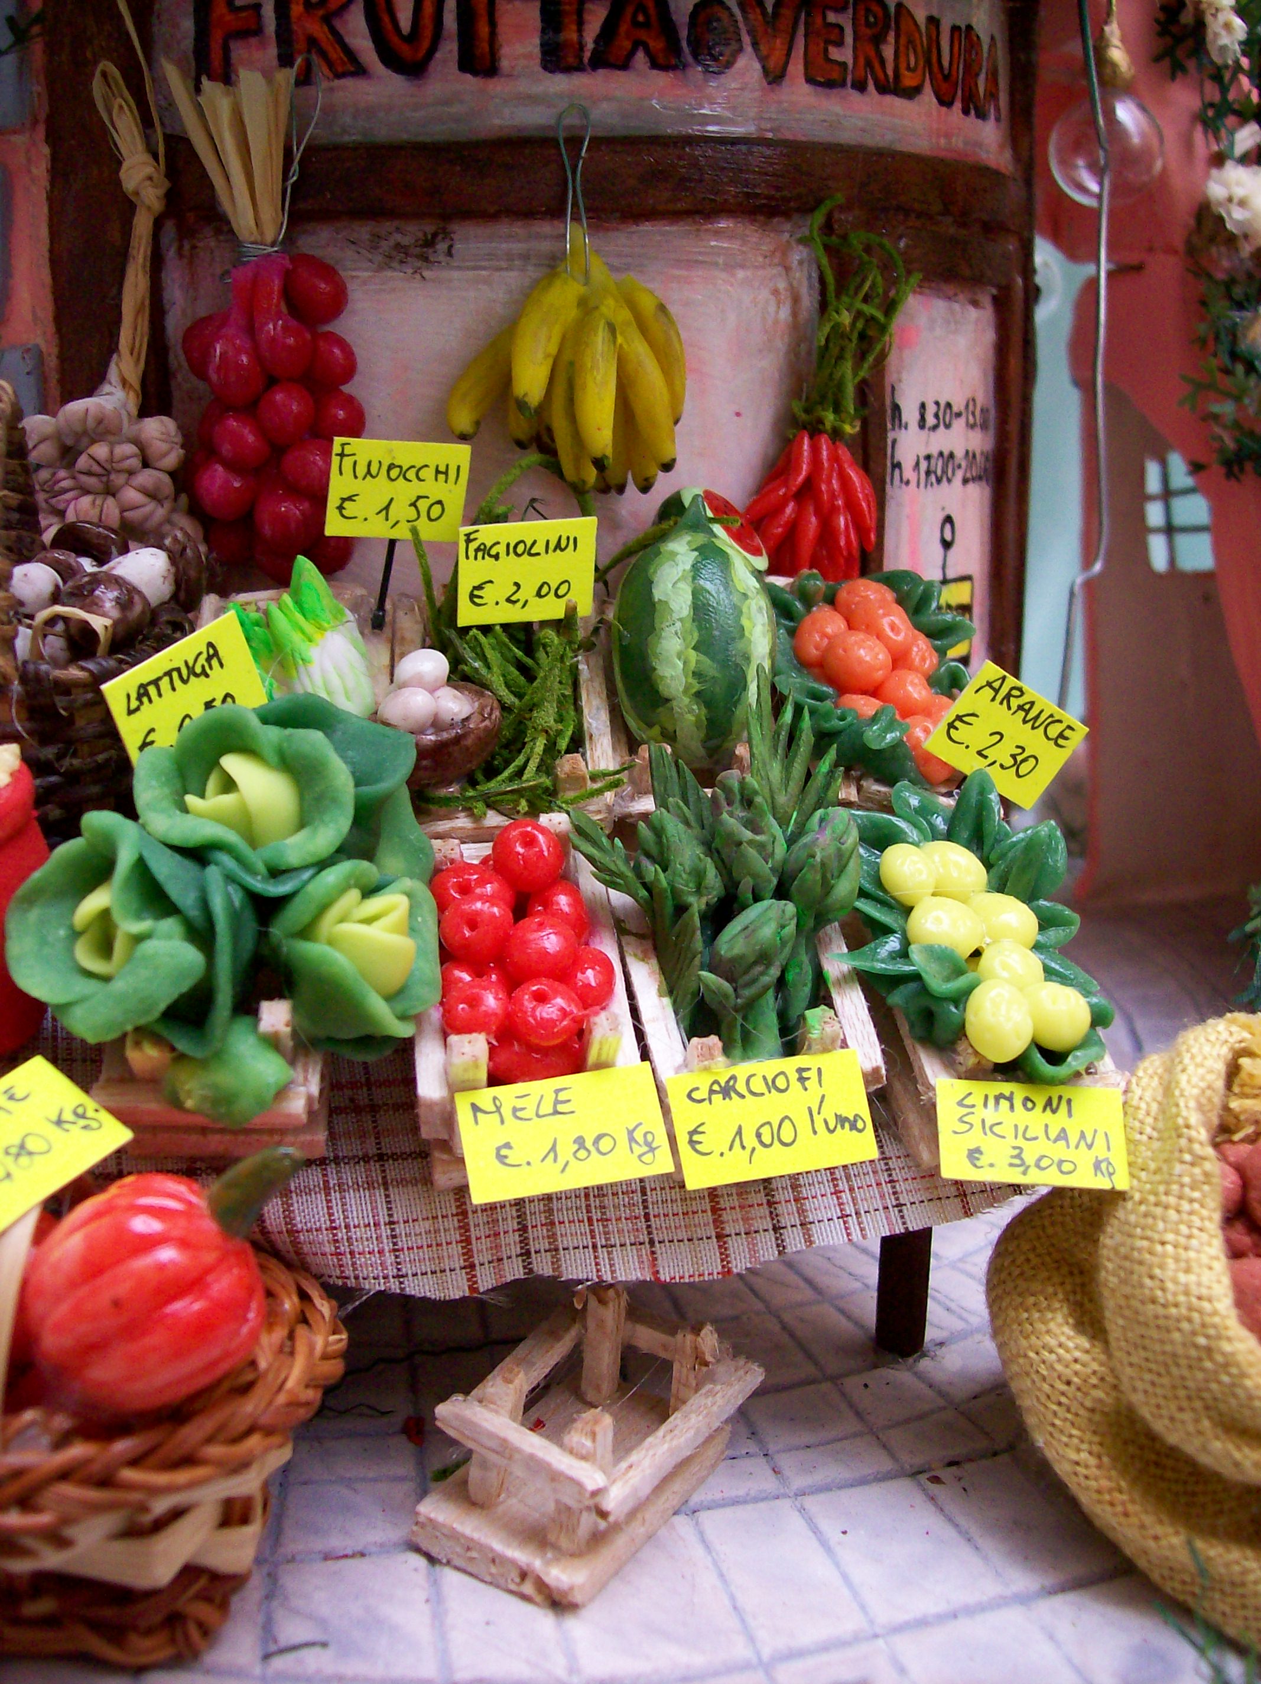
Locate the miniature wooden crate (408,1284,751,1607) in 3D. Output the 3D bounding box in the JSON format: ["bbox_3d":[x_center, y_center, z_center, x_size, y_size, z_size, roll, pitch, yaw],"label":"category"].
[{"bbox_3d":[-0.005,0.077,0.230,0.025,0.022,0.036,20,27,32],"label":"miniature wooden crate"}]

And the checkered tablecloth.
[{"bbox_3d":[-0.021,0.027,0.246,0.124,0.012,0.085,-8,44,-8],"label":"checkered tablecloth"}]

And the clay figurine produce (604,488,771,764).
[{"bbox_3d":[0.010,-0.031,0.266,0.025,0.041,0.025,0,22,0],"label":"clay figurine produce"}]

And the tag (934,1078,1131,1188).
[{"bbox_3d":[0.049,0.036,0.213,0.023,0.012,0.001,-3,12,0],"label":"tag"}]

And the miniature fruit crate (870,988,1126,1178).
[{"bbox_3d":[0.049,0.020,0.233,0.026,0.022,0.038,-3,43,-3],"label":"miniature fruit crate"}]

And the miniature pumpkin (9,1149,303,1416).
[{"bbox_3d":[-0.053,0.049,0.200,0.034,0.028,0.028,-41,16,15],"label":"miniature pumpkin"}]

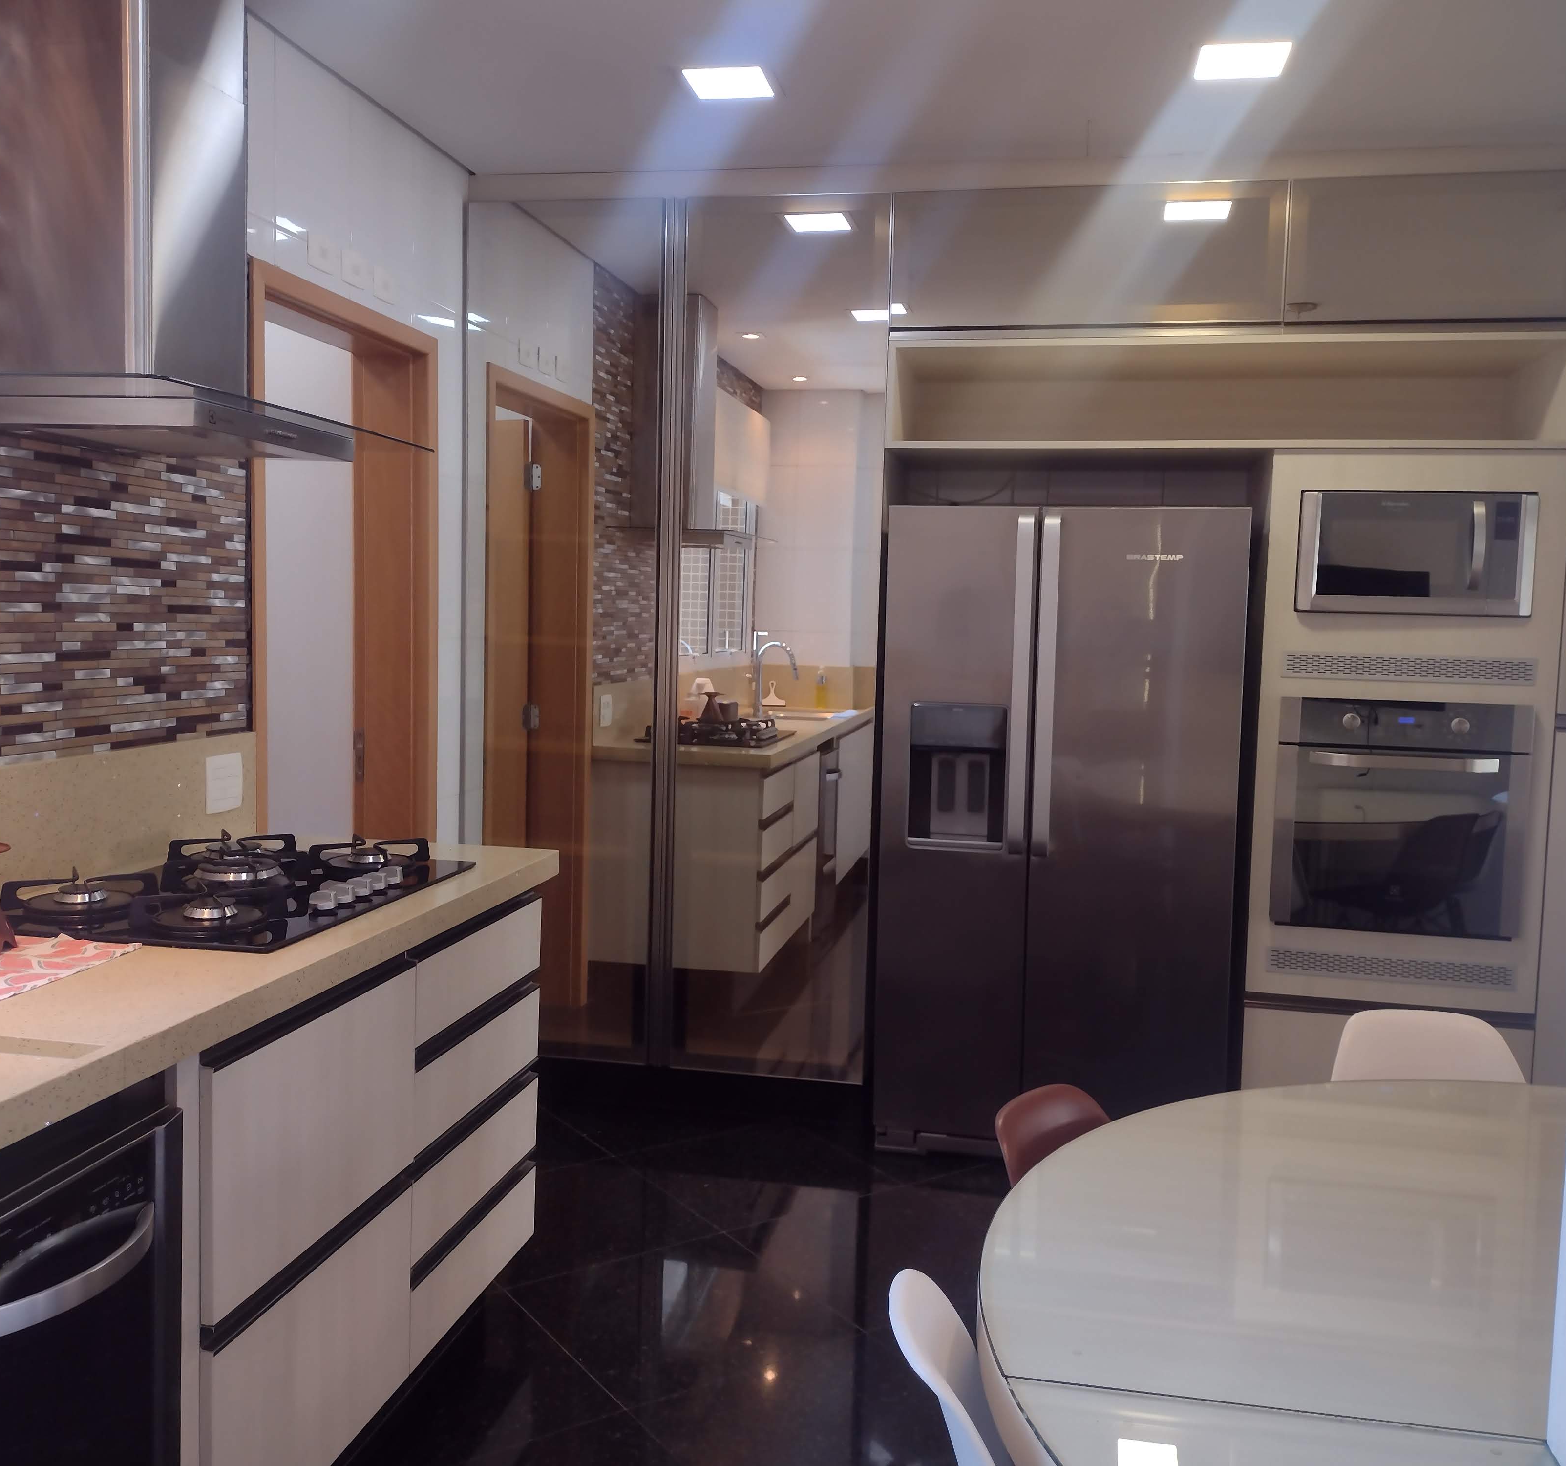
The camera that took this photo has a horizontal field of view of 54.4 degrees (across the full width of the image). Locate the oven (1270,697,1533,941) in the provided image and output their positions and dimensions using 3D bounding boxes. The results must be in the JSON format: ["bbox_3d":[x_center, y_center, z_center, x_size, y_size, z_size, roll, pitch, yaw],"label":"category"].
[{"bbox_3d":[1.596,0.195,4.067,0.600,0.586,0.560,2,5,11],"label":"oven"}]

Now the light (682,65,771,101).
[{"bbox_3d":[-0.122,-1.456,3.406,0.190,0.020,0.203,2,5,11],"label":"light"}]

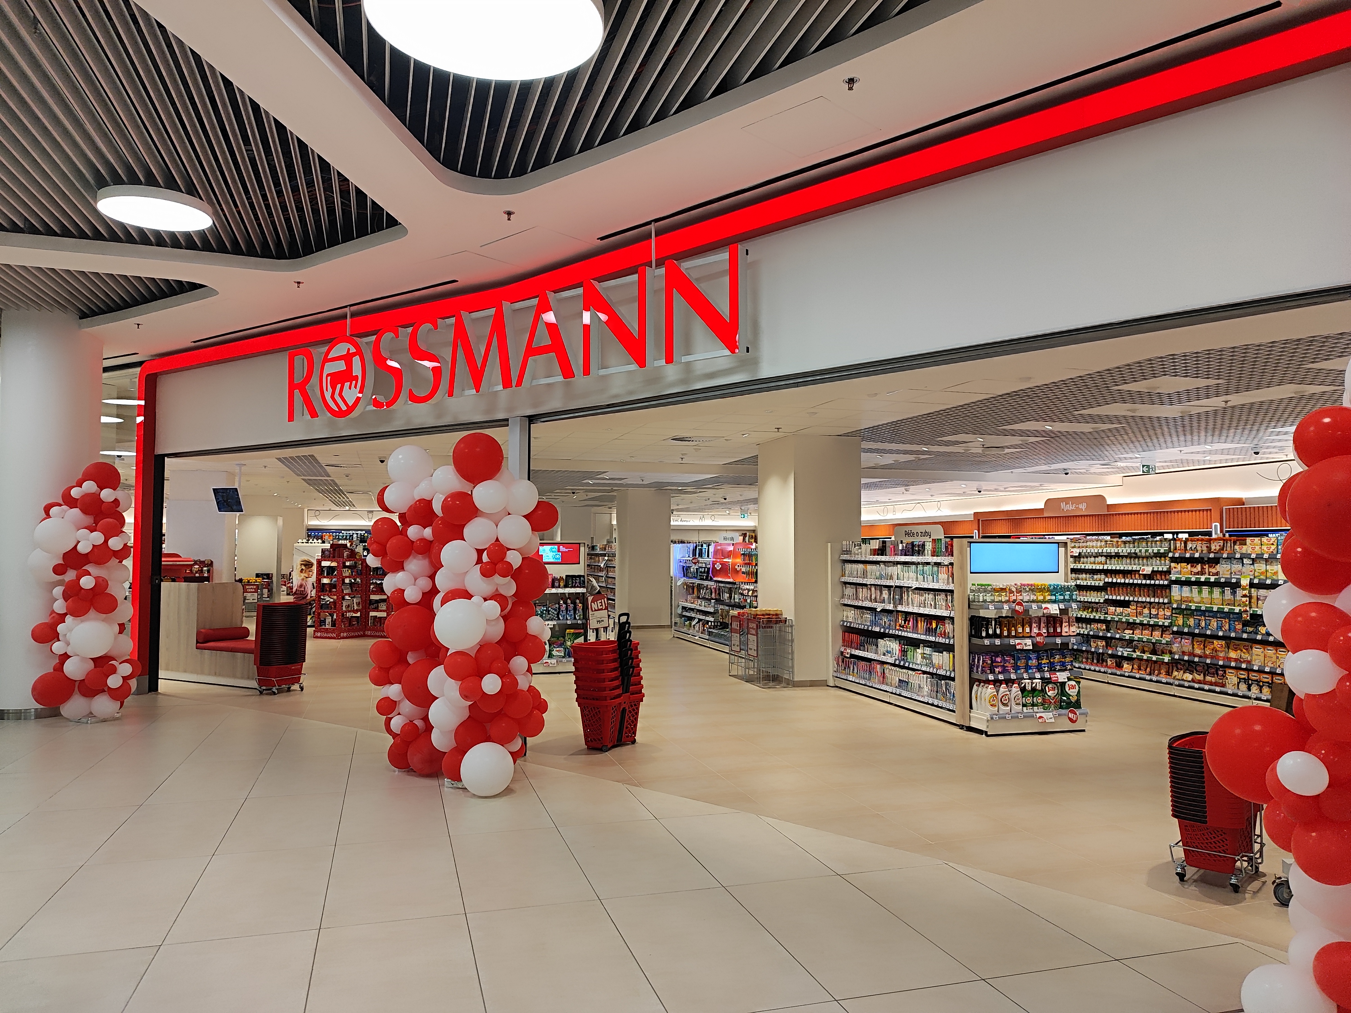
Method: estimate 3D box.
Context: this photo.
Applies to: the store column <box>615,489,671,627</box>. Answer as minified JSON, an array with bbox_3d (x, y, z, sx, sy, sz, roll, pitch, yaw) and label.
[{"bbox_3d":[-0.720,1.170,21.147,0.950,3.090,1.160,1,-3,-17],"label":"store column"}]

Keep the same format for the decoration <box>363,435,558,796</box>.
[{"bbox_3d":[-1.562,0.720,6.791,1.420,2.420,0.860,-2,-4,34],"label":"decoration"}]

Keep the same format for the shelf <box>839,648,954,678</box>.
[{"bbox_3d":[2.542,1.668,10.106,0.380,0.055,2.640,1,-3,-16],"label":"shelf"}]

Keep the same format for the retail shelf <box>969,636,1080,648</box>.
[{"bbox_3d":[3.193,1.216,8.624,0.970,0.060,0.300,1,-3,-16],"label":"retail shelf"}]

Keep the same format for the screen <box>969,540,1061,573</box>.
[{"bbox_3d":[3.175,0.486,8.773,0.955,0.285,0.050,1,-3,-16],"label":"screen"}]

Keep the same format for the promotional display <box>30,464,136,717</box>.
[{"bbox_3d":[-5.663,0.814,9.028,0.880,2.450,0.880,2,-4,-31],"label":"promotional display"}]

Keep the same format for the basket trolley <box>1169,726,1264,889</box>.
[{"bbox_3d":[2.695,1.479,4.657,0.350,0.700,0.480,-2,-4,40],"label":"basket trolley"}]

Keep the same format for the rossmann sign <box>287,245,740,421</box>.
[{"bbox_3d":[-1.626,-1.216,7.487,5.197,0.730,0.130,-2,-4,37],"label":"rossmann sign"}]

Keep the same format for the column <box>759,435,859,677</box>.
[{"bbox_3d":[1.738,0.691,12.212,0.930,3.090,1.140,1,-3,-17],"label":"column"}]

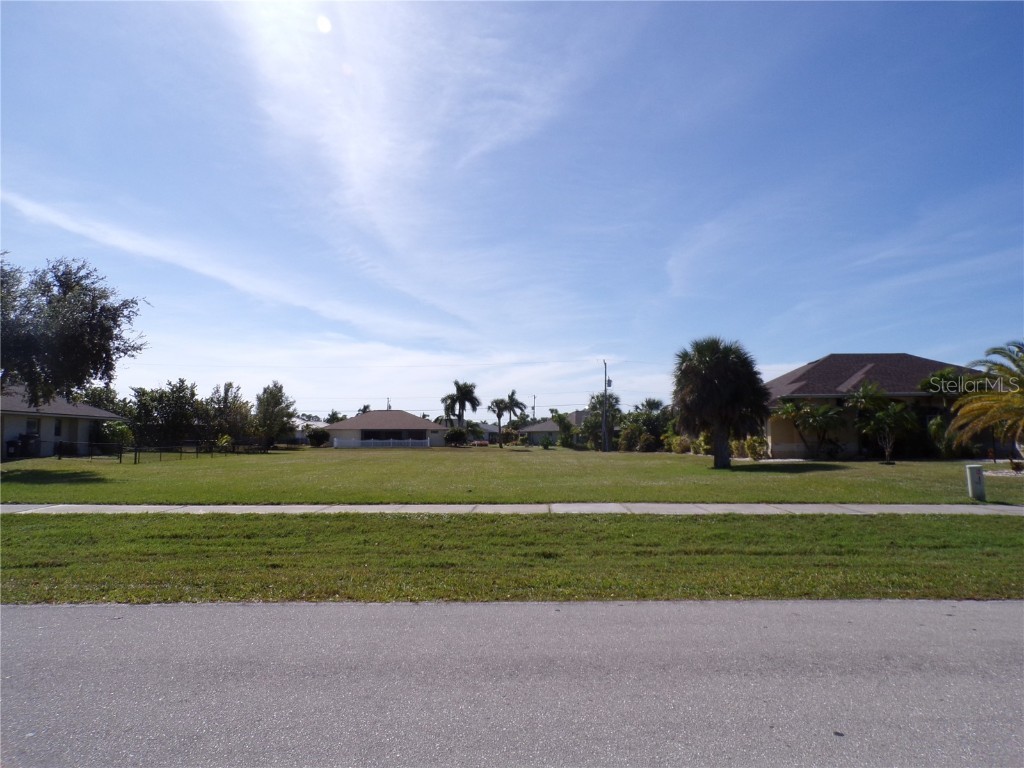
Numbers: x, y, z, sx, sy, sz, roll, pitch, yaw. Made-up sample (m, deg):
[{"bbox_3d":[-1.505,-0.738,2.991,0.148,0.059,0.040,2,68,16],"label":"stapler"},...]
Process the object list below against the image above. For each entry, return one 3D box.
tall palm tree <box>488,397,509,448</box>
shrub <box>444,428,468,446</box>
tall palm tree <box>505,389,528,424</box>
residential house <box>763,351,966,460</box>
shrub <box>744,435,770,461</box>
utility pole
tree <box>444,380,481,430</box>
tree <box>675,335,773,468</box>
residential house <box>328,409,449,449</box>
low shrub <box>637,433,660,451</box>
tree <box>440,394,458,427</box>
[{"bbox_3d":[-1.516,4.734,85.887,2.600,6.090,2.600,0,-4,2],"label":"tall palm tree"},{"bbox_3d":[-7.100,6.887,90.739,3.000,2.270,3.000,0,-4,2],"label":"shrub"},{"bbox_3d":[0.487,5.368,114.922,4.200,9.140,4.200,0,-4,2],"label":"tall palm tree"},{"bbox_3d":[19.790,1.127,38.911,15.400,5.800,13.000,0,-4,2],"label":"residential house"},{"bbox_3d":[11.725,3.064,33.866,1.250,1.160,1.250,0,-4,2],"label":"shrub"},{"bbox_3d":[9.002,2.125,68.033,0.320,8.700,0.320,0,-4,2],"label":"utility pole"},{"bbox_3d":[-7.131,4.226,102.974,5.000,9.500,5.000,0,-4,2],"label":"tree"},{"bbox_3d":[8.416,0.730,28.325,3.850,5.250,3.850,0,-4,2],"label":"tree"},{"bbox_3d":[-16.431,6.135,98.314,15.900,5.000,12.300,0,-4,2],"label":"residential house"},{"bbox_3d":[12.230,5.246,63.786,1.950,1.680,1.950,0,-4,2],"label":"low shrub"},{"bbox_3d":[-9.260,5.271,104.900,3.200,7.750,3.200,0,-4,2],"label":"tree"}]

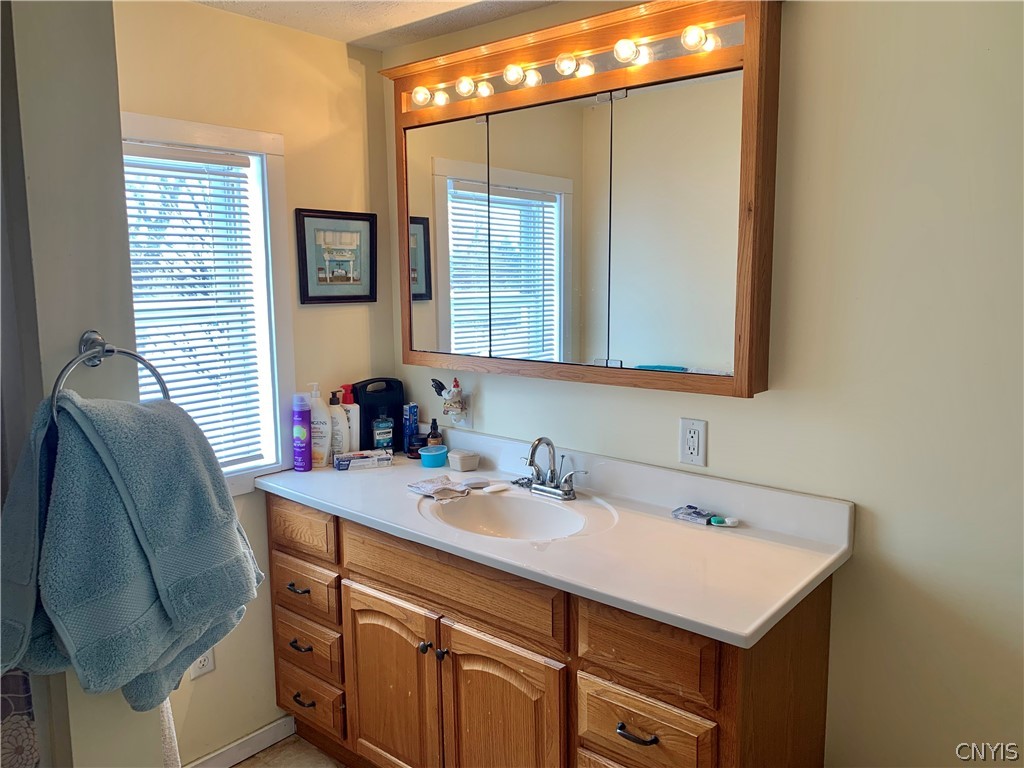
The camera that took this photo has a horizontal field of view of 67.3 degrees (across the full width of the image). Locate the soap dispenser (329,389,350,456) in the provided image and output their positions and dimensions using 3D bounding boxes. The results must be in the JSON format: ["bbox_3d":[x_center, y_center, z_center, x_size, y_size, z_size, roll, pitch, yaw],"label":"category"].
[{"bbox_3d":[-0.555,0.137,2.412,0.086,0.231,0.058,-1,9,-5],"label":"soap dispenser"}]

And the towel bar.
[{"bbox_3d":[-0.510,0.017,0.964,0.068,0.168,0.148,7,11,40],"label":"towel bar"}]

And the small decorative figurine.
[{"bbox_3d":[-0.199,0.051,2.405,0.120,0.143,0.065,7,11,40],"label":"small decorative figurine"}]

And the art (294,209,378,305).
[{"bbox_3d":[-0.540,-0.398,2.414,0.020,0.286,0.303,7,11,40],"label":"art"}]

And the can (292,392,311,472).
[{"bbox_3d":[-0.630,0.144,2.317,0.055,0.238,0.055,-2,9,-8],"label":"can"}]

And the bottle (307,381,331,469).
[{"bbox_3d":[-0.599,0.127,2.349,0.090,0.260,0.060,-1,9,-5],"label":"bottle"}]

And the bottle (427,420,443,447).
[{"bbox_3d":[-0.246,0.179,2.466,0.048,0.134,0.048,-2,9,-8],"label":"bottle"}]

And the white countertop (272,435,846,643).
[{"bbox_3d":[-0.002,0.286,1.980,1.525,0.122,0.550,7,11,40],"label":"white countertop"}]

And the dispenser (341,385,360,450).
[{"bbox_3d":[-0.525,0.124,2.468,0.076,0.248,0.055,-2,9,-8],"label":"dispenser"}]

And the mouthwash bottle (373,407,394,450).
[{"bbox_3d":[-0.421,0.153,2.518,0.065,0.154,0.042,-3,9,-18],"label":"mouthwash bottle"}]

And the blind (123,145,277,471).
[{"bbox_3d":[-0.946,-0.172,2.012,0.040,0.890,0.645,7,11,40],"label":"blind"}]

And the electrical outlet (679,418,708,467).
[{"bbox_3d":[0.454,0.145,1.919,0.072,0.116,0.010,7,11,40],"label":"electrical outlet"}]

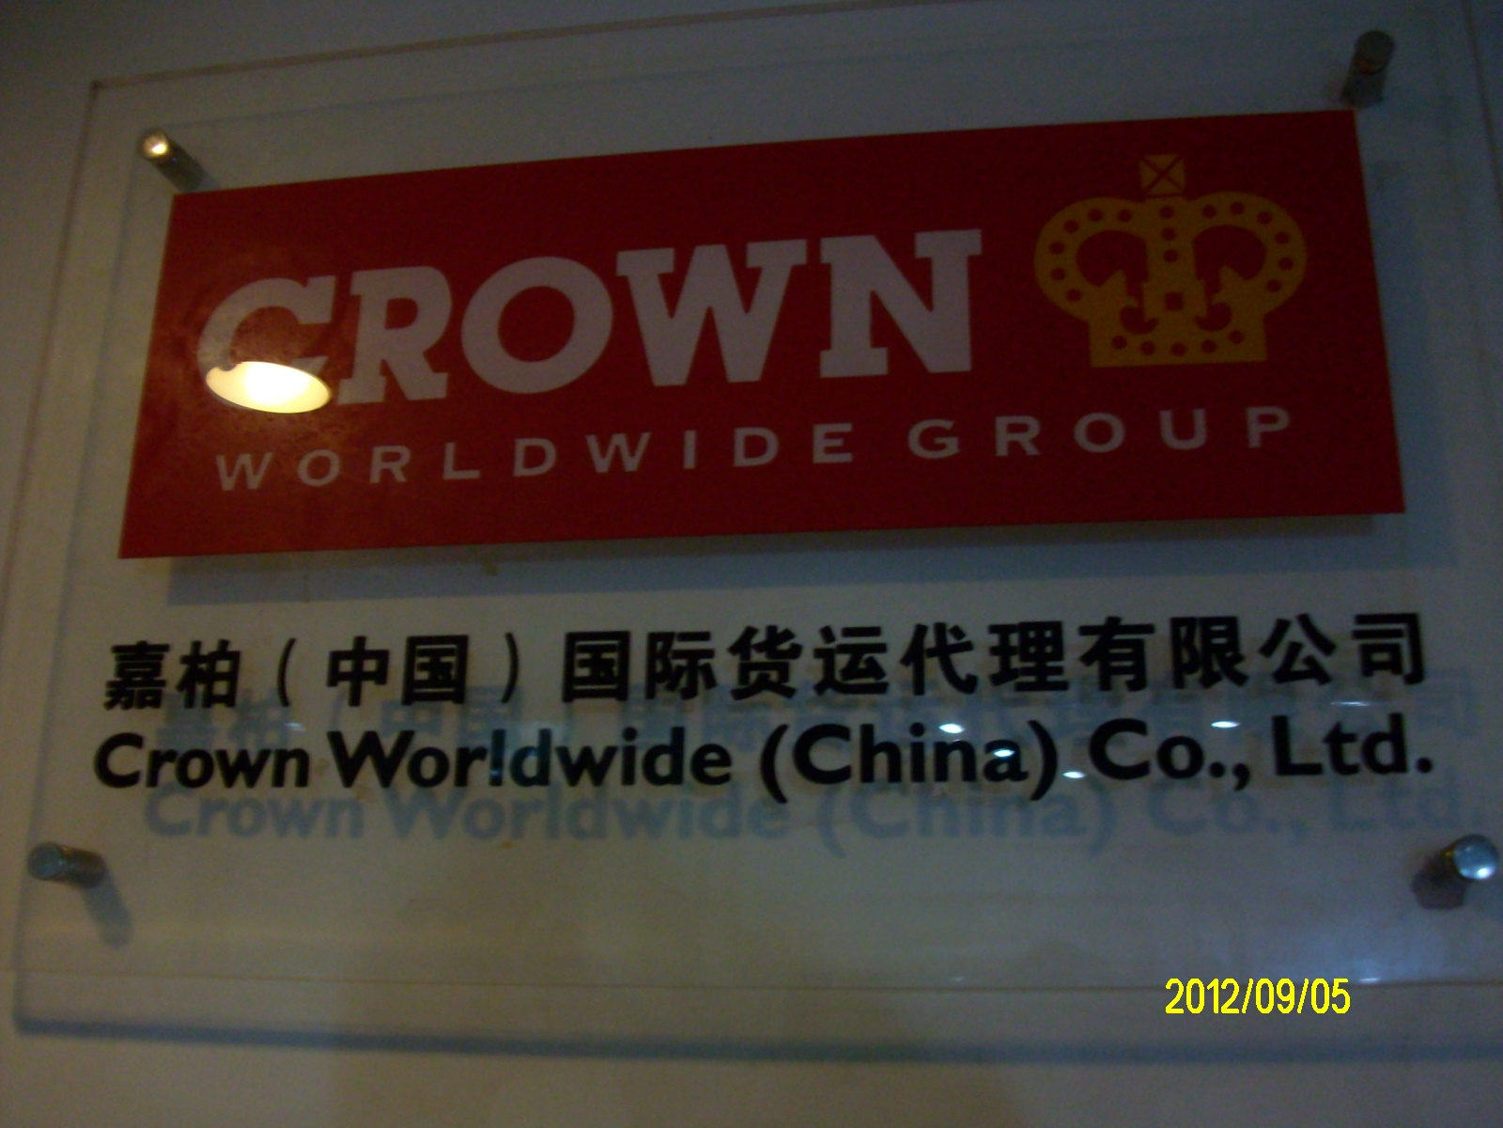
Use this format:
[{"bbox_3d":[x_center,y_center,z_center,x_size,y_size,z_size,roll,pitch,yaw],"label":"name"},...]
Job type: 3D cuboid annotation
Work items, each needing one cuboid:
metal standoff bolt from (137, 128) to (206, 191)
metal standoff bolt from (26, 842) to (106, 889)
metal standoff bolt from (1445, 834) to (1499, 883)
[{"bbox_3d":[-0.392,-0.273,0.997,0.020,0.020,0.045,-2,-17,8],"label":"metal standoff bolt"},{"bbox_3d":[-0.398,0.176,0.859,0.020,0.020,0.045,-2,-17,8],"label":"metal standoff bolt"},{"bbox_3d":[0.362,0.152,0.753,0.020,0.020,0.045,-2,-17,8],"label":"metal standoff bolt"}]

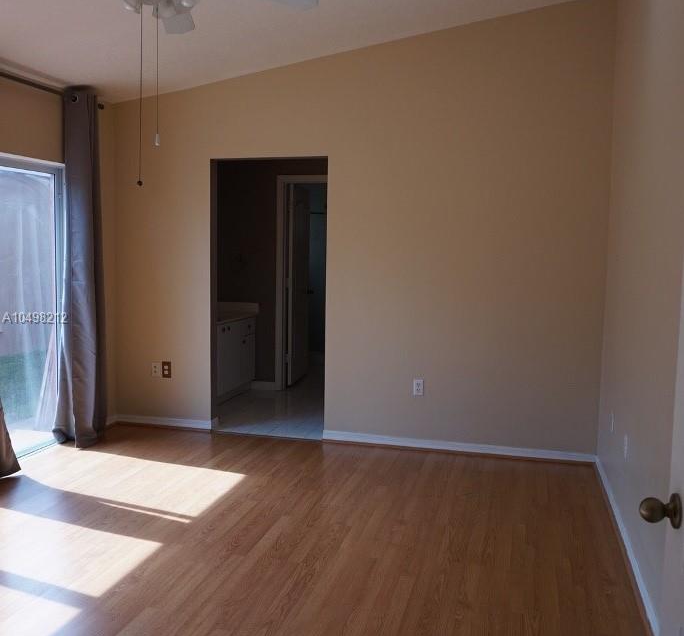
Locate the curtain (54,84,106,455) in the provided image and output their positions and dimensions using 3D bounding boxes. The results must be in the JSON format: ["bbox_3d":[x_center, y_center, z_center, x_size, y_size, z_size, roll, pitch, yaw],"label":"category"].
[{"bbox_3d":[-1.831,-0.334,4.835,0.169,2.466,0.389,2,6,14],"label":"curtain"}]

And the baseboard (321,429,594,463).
[{"bbox_3d":[0.772,0.904,4.783,1.902,0.075,0.018,2,6,14],"label":"baseboard"}]

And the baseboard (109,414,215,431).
[{"bbox_3d":[-1.405,0.819,5.341,0.812,0.075,0.018,2,6,14],"label":"baseboard"}]

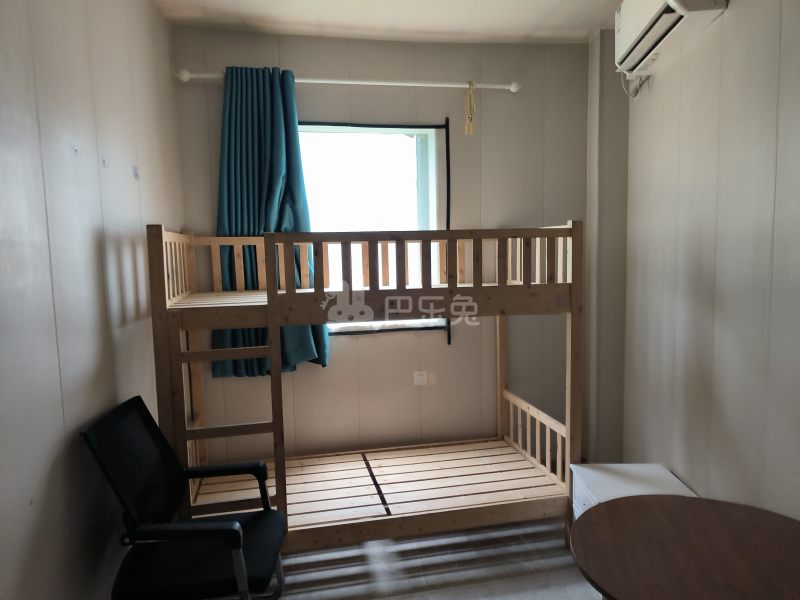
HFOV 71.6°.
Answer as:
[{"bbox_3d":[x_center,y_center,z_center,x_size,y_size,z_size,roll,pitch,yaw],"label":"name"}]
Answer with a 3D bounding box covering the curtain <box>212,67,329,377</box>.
[{"bbox_3d":[-0.776,-0.436,3.219,0.668,1.749,0.150,-2,5,-11],"label":"curtain"}]

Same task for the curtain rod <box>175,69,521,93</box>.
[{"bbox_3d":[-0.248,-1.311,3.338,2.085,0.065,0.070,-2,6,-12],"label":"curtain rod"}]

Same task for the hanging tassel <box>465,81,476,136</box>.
[{"bbox_3d":[0.444,-1.211,3.494,0.066,0.329,0.050,-2,6,-12],"label":"hanging tassel"}]

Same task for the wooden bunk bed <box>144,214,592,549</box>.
[{"bbox_3d":[-0.154,0.443,2.992,1.970,1.658,0.911,-2,5,-13],"label":"wooden bunk bed"}]

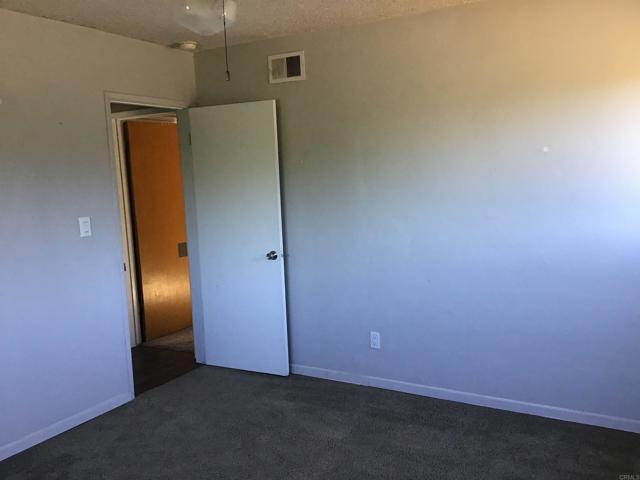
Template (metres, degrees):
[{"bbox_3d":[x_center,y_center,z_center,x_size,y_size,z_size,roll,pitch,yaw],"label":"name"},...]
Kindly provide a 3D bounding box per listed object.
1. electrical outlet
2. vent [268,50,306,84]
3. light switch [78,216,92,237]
[{"bbox_3d":[0.377,0.688,3.934,0.070,0.116,0.016,2,8,30],"label":"electrical outlet"},{"bbox_3d":[-0.242,-1.205,4.005,0.298,0.195,0.025,2,8,30],"label":"vent"},{"bbox_3d":[-1.460,-0.083,3.578,0.018,0.118,0.077,2,8,30],"label":"light switch"}]

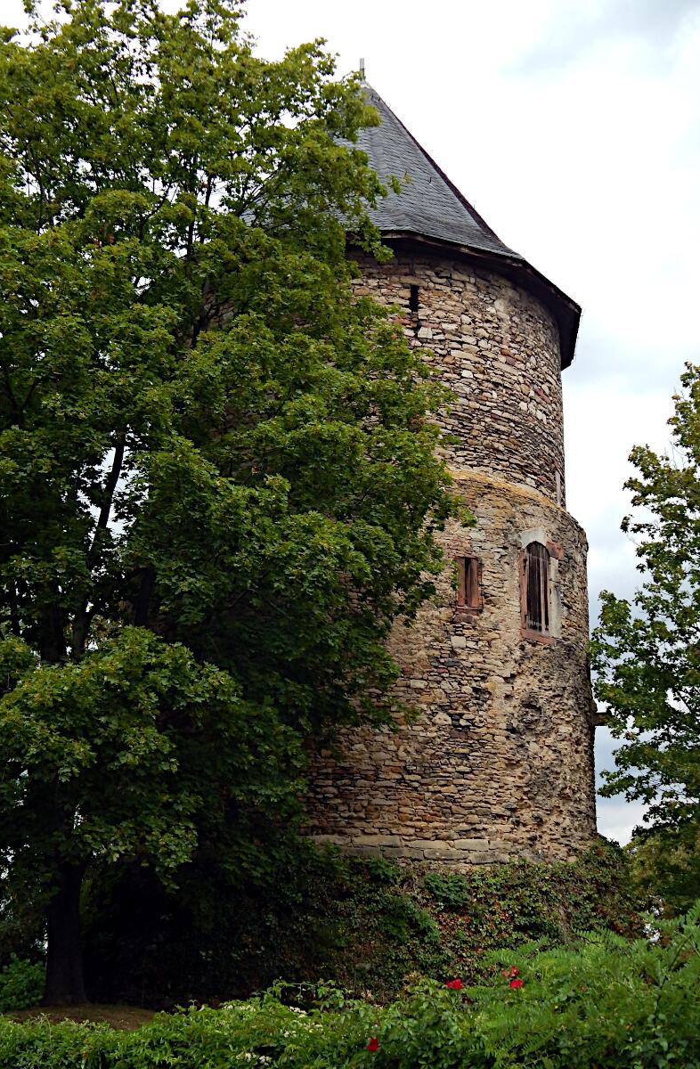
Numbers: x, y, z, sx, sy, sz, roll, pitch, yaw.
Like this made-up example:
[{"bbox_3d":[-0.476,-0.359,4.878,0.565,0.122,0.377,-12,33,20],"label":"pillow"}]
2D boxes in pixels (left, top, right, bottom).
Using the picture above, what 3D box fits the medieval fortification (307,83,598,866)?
[{"bbox_3d":[0.173,-1.809,32.599,9.724,18.464,9.724,1,-18,0],"label":"medieval fortification"}]

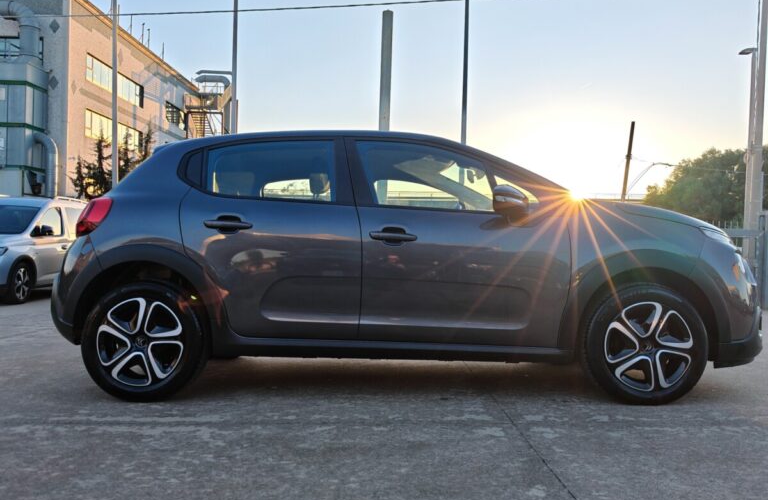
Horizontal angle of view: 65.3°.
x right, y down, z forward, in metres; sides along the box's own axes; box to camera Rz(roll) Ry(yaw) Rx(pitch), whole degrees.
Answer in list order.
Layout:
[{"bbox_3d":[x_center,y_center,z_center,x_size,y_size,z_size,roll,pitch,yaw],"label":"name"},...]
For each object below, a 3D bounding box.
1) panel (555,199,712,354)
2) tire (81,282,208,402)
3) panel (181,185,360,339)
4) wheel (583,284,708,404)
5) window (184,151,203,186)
[{"bbox_3d":[1.222,0.131,2.971,0.740,0.750,0.190,1,1,1],"label":"panel"},{"bbox_3d":[-1.230,0.466,3.085,0.620,0.620,0.205,1,1,1],"label":"tire"},{"bbox_3d":[-0.562,0.067,2.965,0.880,0.740,0.110,1,1,1],"label":"panel"},{"bbox_3d":[1.317,0.481,3.035,0.620,0.620,0.205,1,1,1],"label":"wheel"},{"bbox_3d":[-0.984,-0.421,3.095,0.090,0.190,0.050,1,-23,1],"label":"window"}]

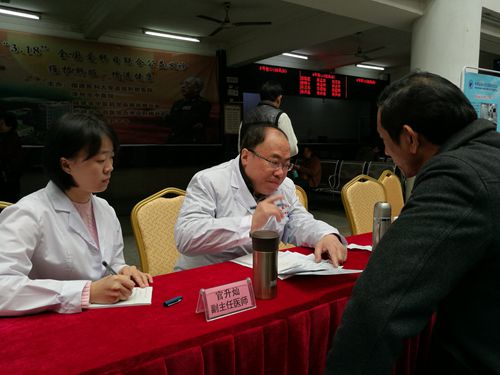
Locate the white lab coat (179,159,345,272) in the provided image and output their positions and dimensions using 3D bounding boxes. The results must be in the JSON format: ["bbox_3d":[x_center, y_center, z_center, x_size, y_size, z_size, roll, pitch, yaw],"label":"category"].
[{"bbox_3d":[-0.022,0.219,1.693,0.700,0.740,0.570,-5,8,-34],"label":"white lab coat"}]

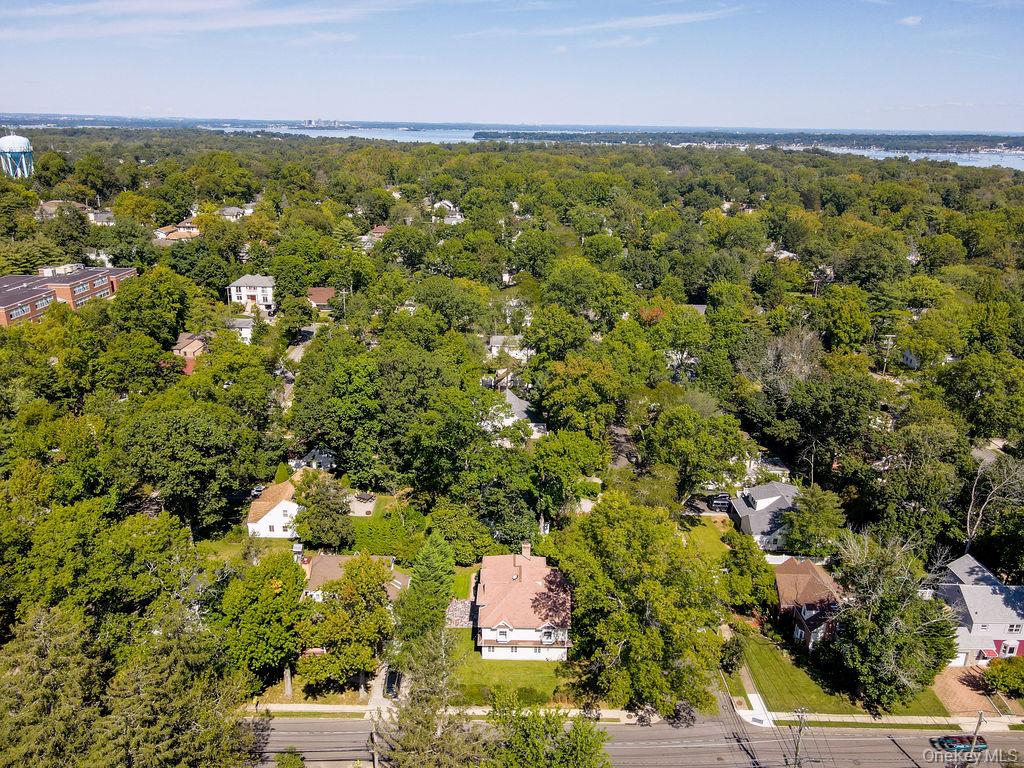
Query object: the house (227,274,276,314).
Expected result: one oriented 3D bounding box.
[{"bbox_3d":[-89.659,-32.623,246.106,15.500,9.800,11.000,1,20,0],"label":"house"}]

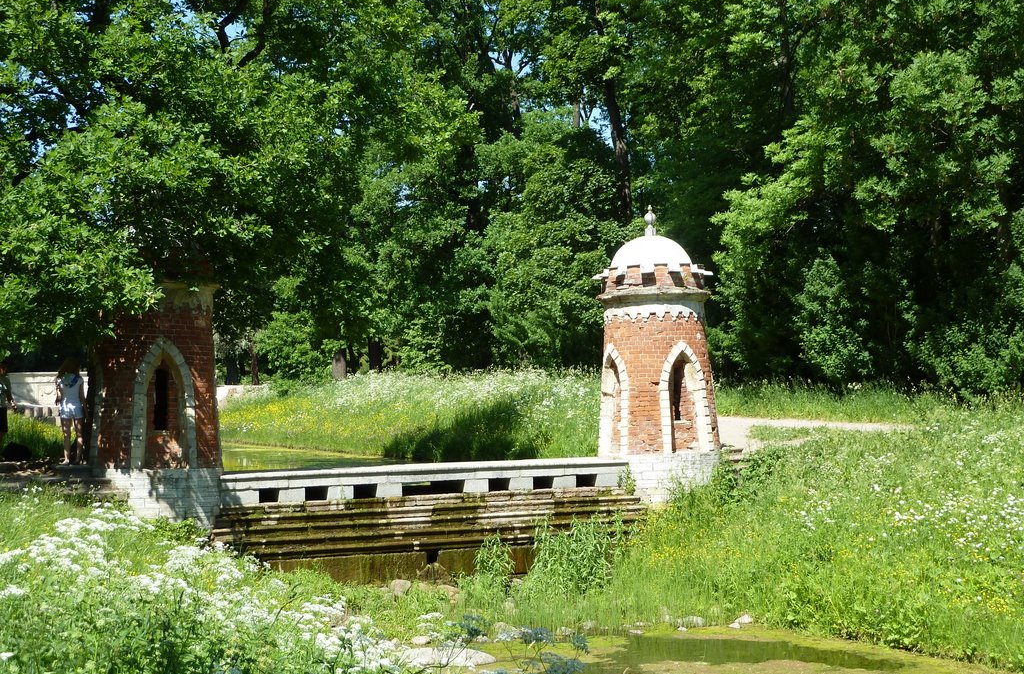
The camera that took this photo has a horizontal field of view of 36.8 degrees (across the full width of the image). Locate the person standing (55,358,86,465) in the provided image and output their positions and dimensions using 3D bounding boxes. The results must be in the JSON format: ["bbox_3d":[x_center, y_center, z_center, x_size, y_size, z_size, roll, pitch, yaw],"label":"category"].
[{"bbox_3d":[-6.839,1.145,23.800,0.480,1.660,0.320,0,-3,-19],"label":"person standing"}]

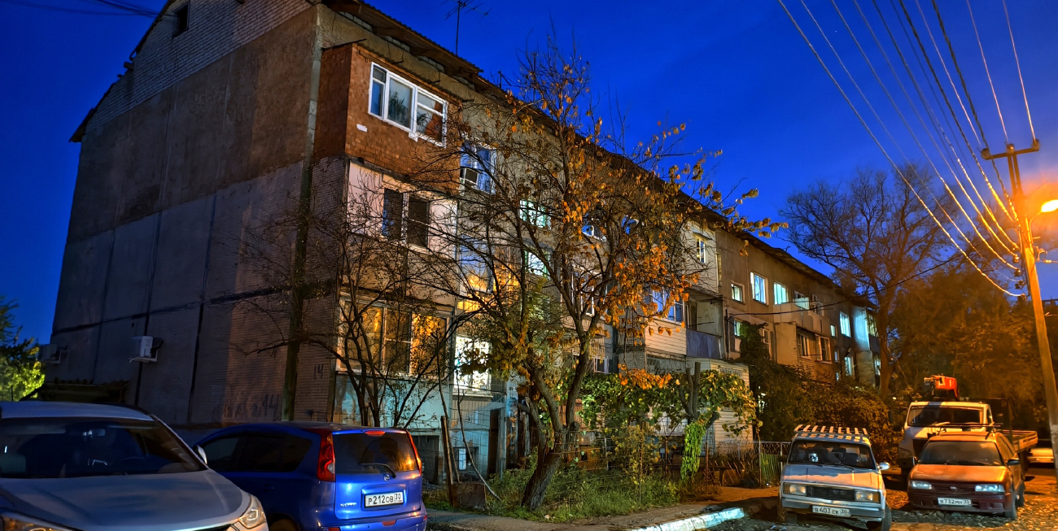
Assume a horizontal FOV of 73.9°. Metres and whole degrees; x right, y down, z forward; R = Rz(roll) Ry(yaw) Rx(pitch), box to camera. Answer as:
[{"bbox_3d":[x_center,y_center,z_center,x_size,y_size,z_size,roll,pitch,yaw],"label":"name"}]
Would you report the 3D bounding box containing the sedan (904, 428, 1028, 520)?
[{"bbox_3d":[8.994,4.203,14.389,1.690,1.470,4.420,-9,-16,36],"label":"sedan"}]

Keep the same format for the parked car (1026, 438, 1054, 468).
[{"bbox_3d":[25.695,9.335,34.894,1.680,1.430,4.200,-9,-16,38],"label":"parked car"}]

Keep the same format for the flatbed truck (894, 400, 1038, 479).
[{"bbox_3d":[13.092,5.274,20.921,2.280,2.280,6.400,-11,-17,40],"label":"flatbed truck"}]

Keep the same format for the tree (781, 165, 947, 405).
[{"bbox_3d":[16.685,1.884,35.168,8.400,15.200,8.400,-7,-14,29],"label":"tree"}]

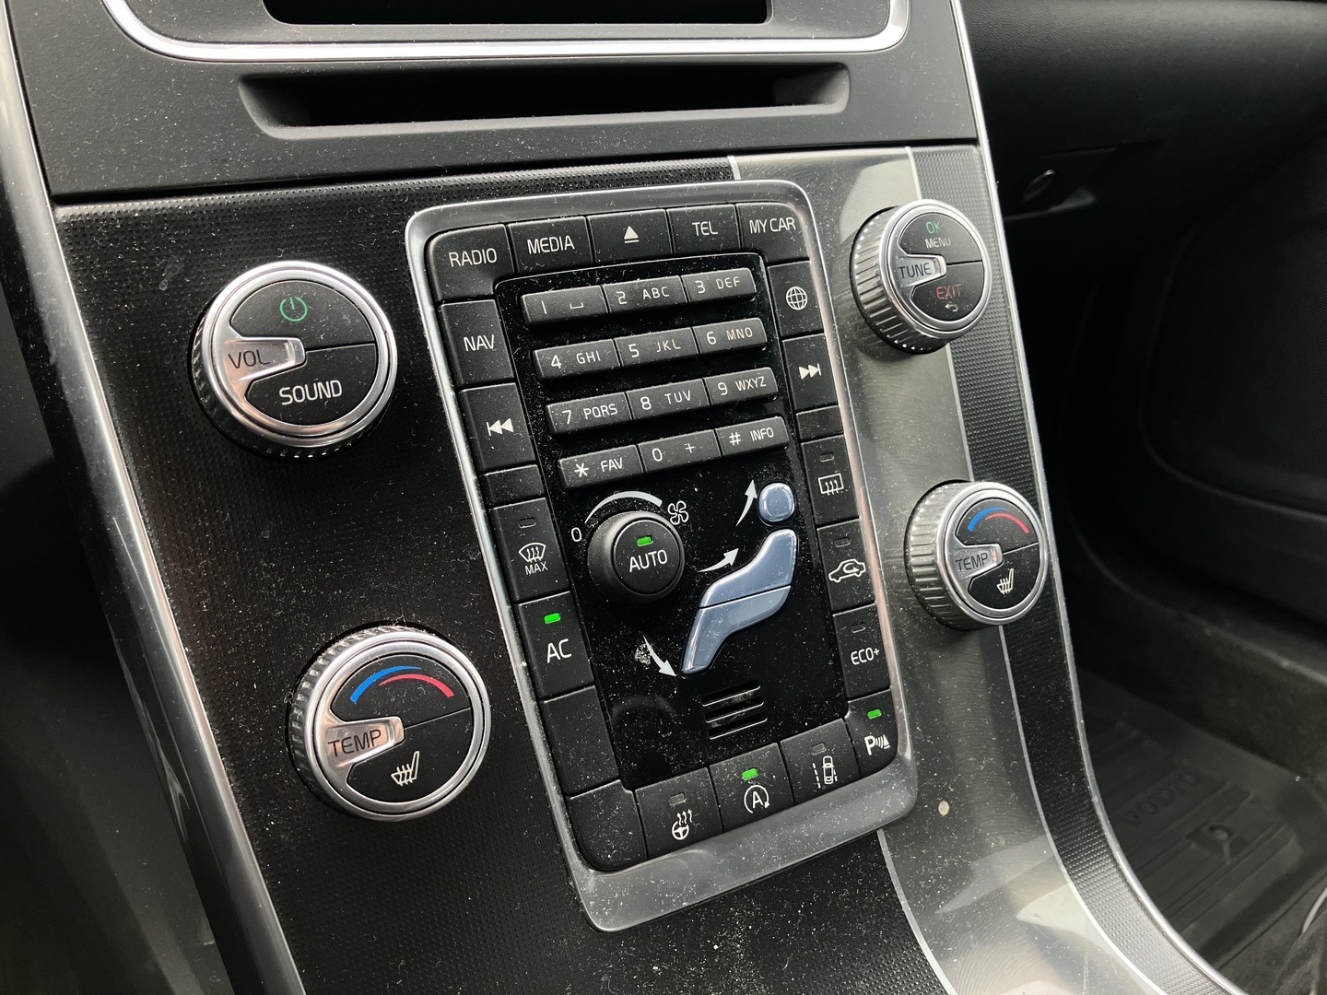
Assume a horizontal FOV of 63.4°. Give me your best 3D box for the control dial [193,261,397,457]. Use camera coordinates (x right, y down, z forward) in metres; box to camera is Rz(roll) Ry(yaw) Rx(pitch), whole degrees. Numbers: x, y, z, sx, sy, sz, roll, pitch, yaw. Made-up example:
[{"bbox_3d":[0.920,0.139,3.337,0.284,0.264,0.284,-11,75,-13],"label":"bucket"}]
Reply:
[{"bbox_3d":[-0.078,-0.030,0.231,0.041,0.041,0.012,-12,0,-25],"label":"control dial"}]

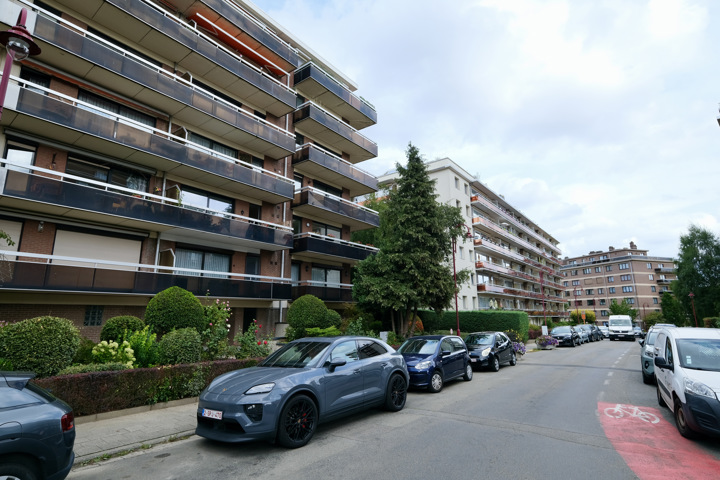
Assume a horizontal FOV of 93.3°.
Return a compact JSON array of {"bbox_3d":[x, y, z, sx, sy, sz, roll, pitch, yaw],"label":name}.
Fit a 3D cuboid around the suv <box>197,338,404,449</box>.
[{"bbox_3d":[-0.786,2.822,7.134,1.950,1.620,4.780,-10,-17,37],"label":"suv"}]

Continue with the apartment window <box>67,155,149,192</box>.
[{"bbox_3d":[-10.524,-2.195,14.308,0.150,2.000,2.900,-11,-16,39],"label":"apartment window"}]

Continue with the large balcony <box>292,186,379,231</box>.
[{"bbox_3d":[-1.425,-2.008,23.706,1.650,1.120,7.050,-11,-16,39],"label":"large balcony"}]

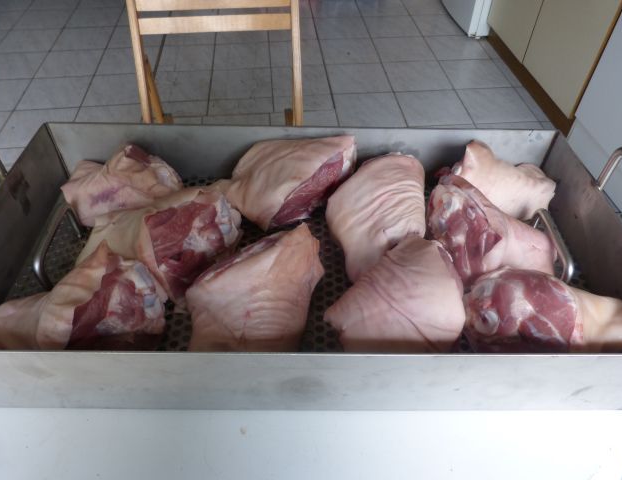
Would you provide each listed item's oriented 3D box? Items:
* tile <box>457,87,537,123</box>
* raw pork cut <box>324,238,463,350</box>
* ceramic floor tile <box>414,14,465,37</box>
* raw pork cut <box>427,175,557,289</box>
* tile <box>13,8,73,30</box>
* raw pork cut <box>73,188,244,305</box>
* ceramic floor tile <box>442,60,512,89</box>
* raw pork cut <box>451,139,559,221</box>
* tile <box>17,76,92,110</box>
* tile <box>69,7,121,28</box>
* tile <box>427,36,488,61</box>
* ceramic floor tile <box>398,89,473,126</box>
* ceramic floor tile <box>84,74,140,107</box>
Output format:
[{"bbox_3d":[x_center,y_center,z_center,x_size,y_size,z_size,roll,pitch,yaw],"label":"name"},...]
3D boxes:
[{"bbox_3d":[0.912,-0.669,2.298,0.310,0.010,0.310,-4,48,-4],"label":"tile"},{"bbox_3d":[0.103,0.074,0.569,0.188,0.110,0.137,-36,57,-29],"label":"raw pork cut"},{"bbox_3d":[0.823,-1.358,2.929,0.310,0.010,0.310,-4,48,-4],"label":"ceramic floor tile"},{"bbox_3d":[0.239,-0.004,0.634,0.165,0.105,0.120,11,48,10],"label":"raw pork cut"},{"bbox_3d":[-1.696,-1.411,2.960,0.308,0.010,0.308,-4,48,-4],"label":"tile"},{"bbox_3d":[-0.202,0.008,0.625,0.211,0.112,0.161,-15,49,-14],"label":"raw pork cut"},{"bbox_3d":[0.878,-0.896,2.495,0.308,0.010,0.308,-4,48,-4],"label":"ceramic floor tile"},{"bbox_3d":[0.294,-0.094,0.733,0.170,0.102,0.136,15,49,13],"label":"raw pork cut"},{"bbox_3d":[-1.296,-0.746,2.350,0.308,0.010,0.308,-4,48,-4],"label":"tile"},{"bbox_3d":[-1.388,-1.440,2.992,0.310,0.010,0.310,-4,48,-4],"label":"tile"},{"bbox_3d":[0.849,-1.125,2.705,0.308,0.010,0.308,-4,48,-4],"label":"tile"},{"bbox_3d":[0.601,-0.648,2.276,0.310,0.010,0.310,-4,48,-4],"label":"ceramic floor tile"},{"bbox_3d":[-0.987,-0.772,2.382,0.310,0.010,0.310,-4,48,-4],"label":"ceramic floor tile"}]

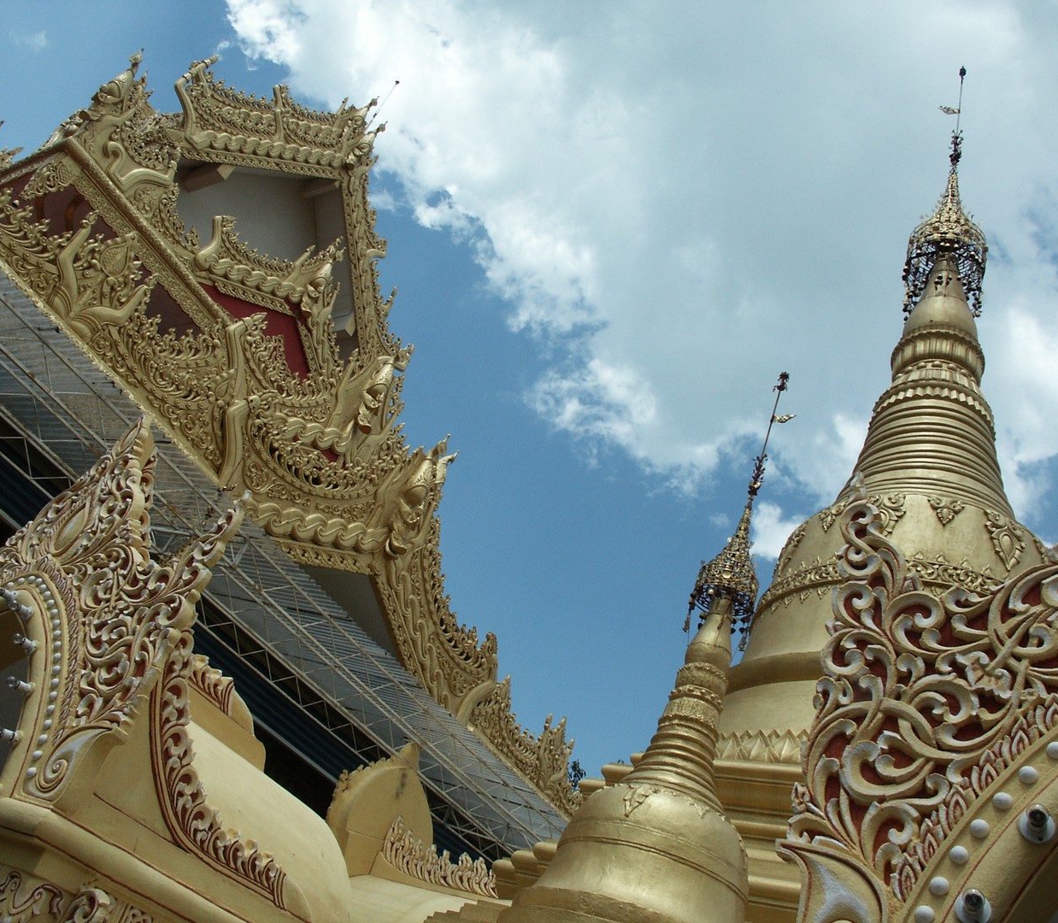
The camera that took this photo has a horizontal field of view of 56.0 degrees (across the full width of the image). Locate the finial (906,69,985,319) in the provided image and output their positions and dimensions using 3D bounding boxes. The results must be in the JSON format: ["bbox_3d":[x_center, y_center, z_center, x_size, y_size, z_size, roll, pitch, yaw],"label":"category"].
[{"bbox_3d":[6.841,-4.666,16.029,1.165,7.927,1.165,5,-45,22],"label":"finial"}]

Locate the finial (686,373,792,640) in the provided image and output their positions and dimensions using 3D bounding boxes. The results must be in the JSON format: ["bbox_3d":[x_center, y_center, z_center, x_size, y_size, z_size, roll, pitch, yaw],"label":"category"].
[{"bbox_3d":[1.149,0.145,5.135,0.308,1.934,0.308,14,-42,13],"label":"finial"}]

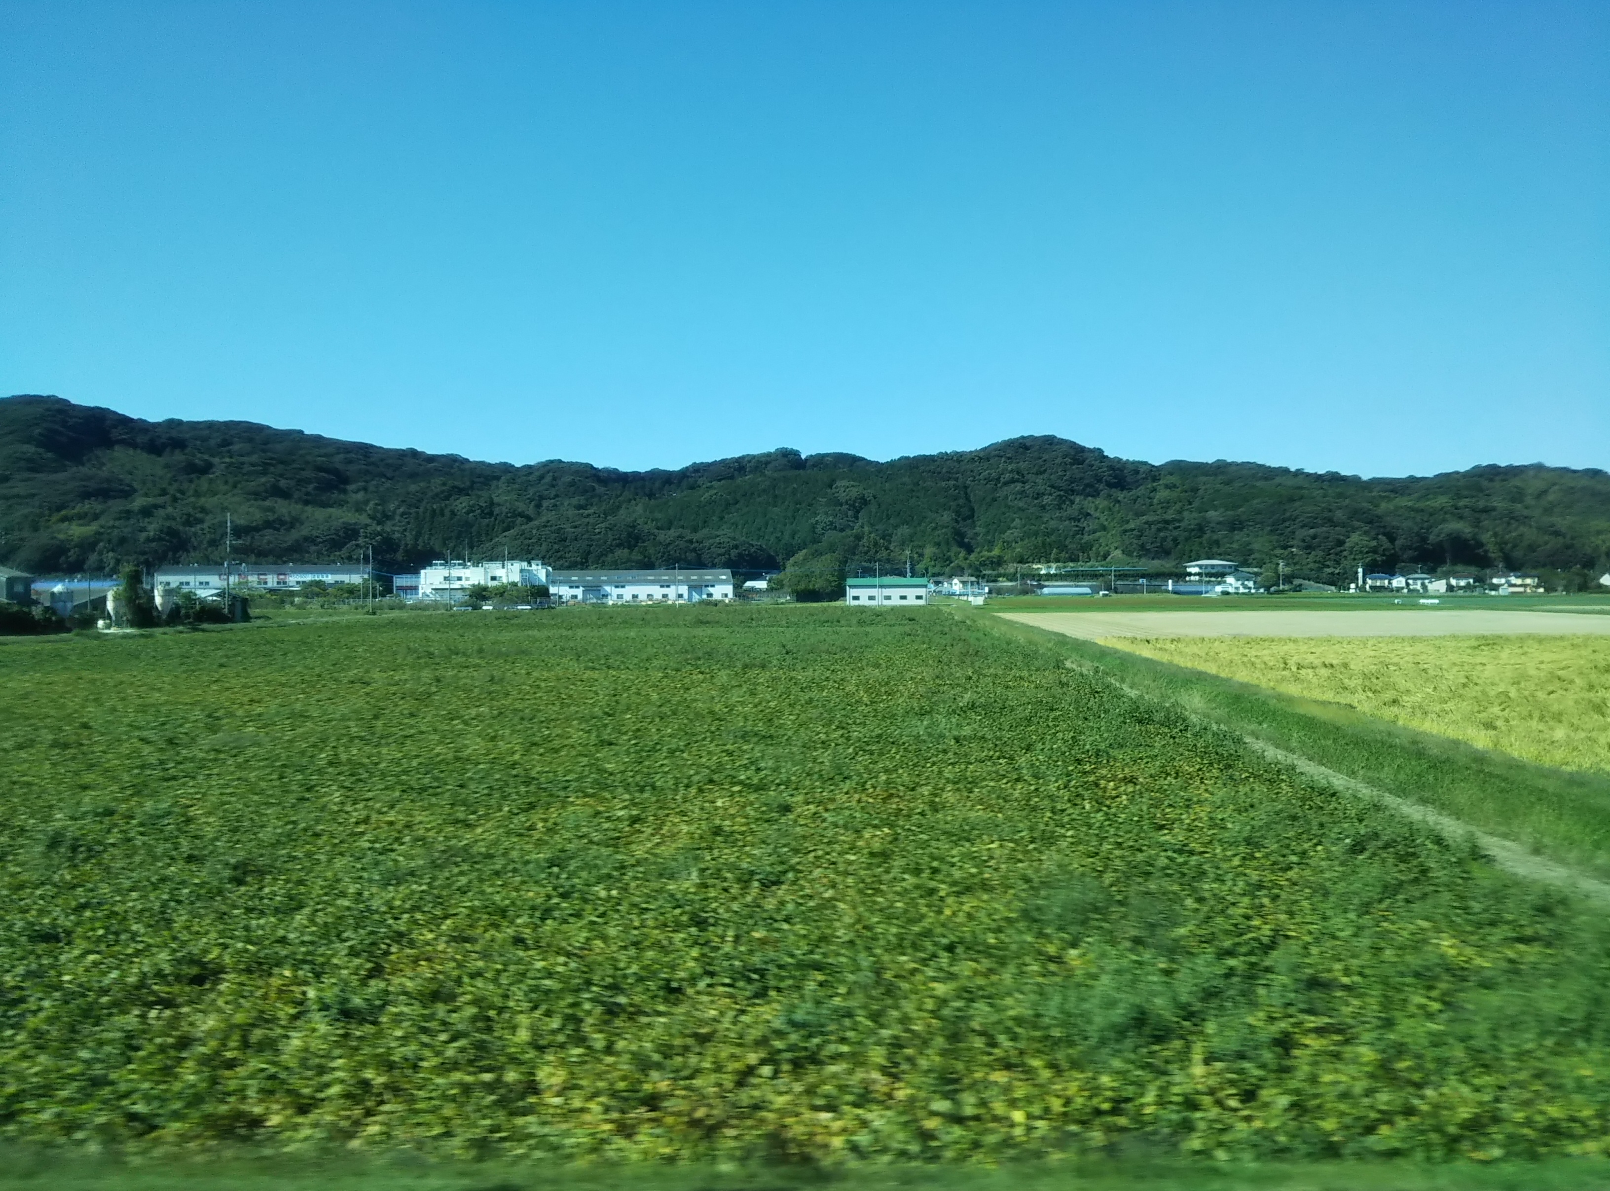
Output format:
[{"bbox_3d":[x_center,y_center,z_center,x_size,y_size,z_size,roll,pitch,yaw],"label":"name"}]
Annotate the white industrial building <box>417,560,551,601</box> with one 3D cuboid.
[{"bbox_3d":[-91.000,-3.800,400.000,35.500,12.000,24.000,0,0,-6],"label":"white industrial building"}]

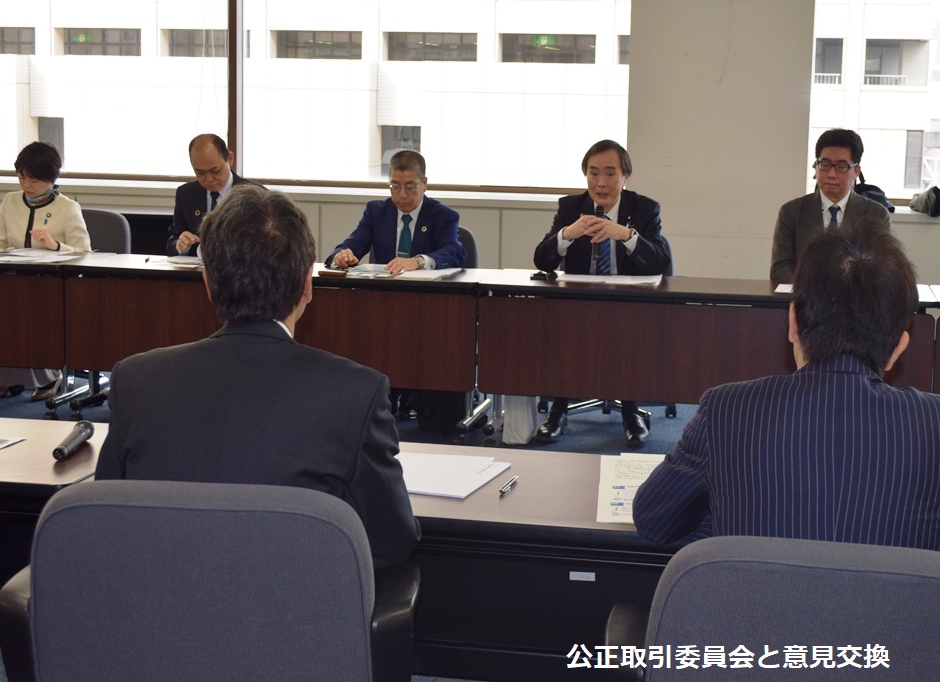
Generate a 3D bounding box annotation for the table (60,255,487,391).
[{"bbox_3d":[-0.804,0.025,6.409,1.800,0.700,0.600,3,9,12],"label":"table"}]

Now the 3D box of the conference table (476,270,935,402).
[{"bbox_3d":[0.963,0.113,6.028,1.800,0.700,0.600,3,9,12],"label":"conference table"}]

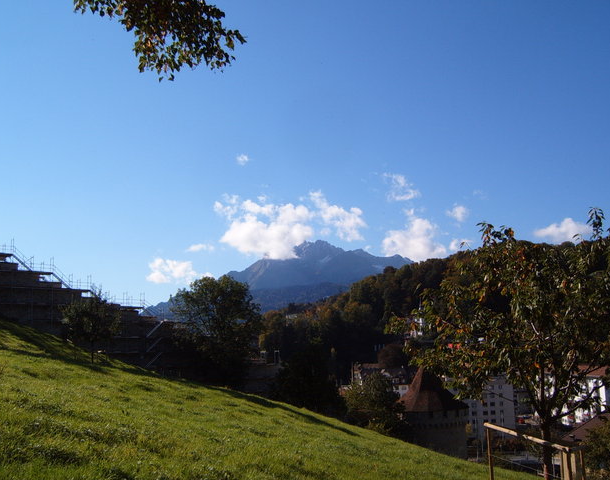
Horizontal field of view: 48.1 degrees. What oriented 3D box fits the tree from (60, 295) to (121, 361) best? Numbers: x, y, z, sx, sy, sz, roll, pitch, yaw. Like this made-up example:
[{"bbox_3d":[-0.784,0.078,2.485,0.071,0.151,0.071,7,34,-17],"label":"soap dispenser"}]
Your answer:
[{"bbox_3d":[-16.230,6.730,52.000,4.500,5.200,4.400,0,-10,0],"label":"tree"}]

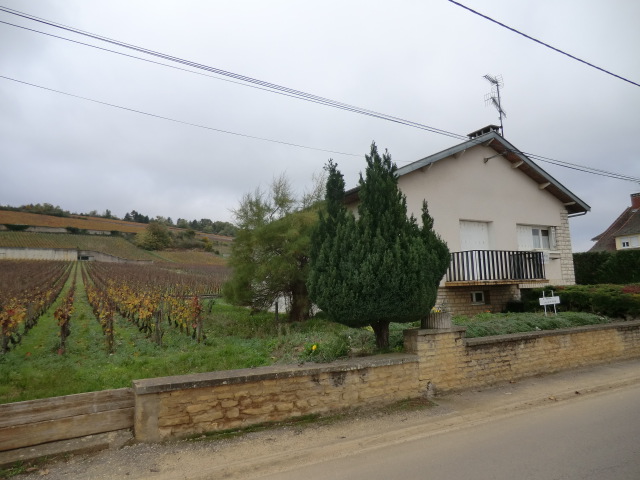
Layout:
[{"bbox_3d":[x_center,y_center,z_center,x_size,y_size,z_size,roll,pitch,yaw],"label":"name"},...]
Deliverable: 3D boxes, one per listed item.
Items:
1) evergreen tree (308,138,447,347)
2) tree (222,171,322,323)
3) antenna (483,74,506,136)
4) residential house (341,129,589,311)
[{"bbox_3d":[1.025,0.043,7.995,2.400,3.712,2.300,-1,-6,0],"label":"evergreen tree"},{"bbox_3d":[-1.418,0.248,15.412,3.700,5.054,3.500,-1,-6,0],"label":"tree"},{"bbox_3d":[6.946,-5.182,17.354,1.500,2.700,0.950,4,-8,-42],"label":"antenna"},{"bbox_3d":[3.911,-0.350,19.889,11.150,7.100,10.650,2,-7,-28],"label":"residential house"}]

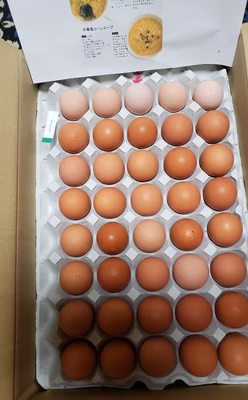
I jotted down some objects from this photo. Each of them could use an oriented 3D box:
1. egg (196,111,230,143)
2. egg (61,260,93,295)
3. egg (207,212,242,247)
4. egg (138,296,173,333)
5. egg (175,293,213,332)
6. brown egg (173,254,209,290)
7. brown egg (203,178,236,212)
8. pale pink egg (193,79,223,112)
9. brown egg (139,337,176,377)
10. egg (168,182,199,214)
[{"bbox_3d":[0.126,-0.103,0.427,0.043,0.056,0.043,-4,78,3],"label":"egg"},{"bbox_3d":[-0.063,0.104,0.403,0.043,0.056,0.043,-4,79,4],"label":"egg"},{"bbox_3d":[0.133,0.040,0.398,0.044,0.056,0.044,-4,78,3],"label":"egg"},{"bbox_3d":[0.040,0.145,0.383,0.044,0.057,0.044,-4,78,3],"label":"egg"},{"bbox_3d":[0.088,0.142,0.381,0.044,0.057,0.044,-4,78,3],"label":"egg"},{"bbox_3d":[0.087,0.094,0.393,0.044,0.057,0.044,-4,79,4],"label":"brown egg"},{"bbox_3d":[0.131,-0.008,0.409,0.043,0.056,0.043,-4,79,4],"label":"brown egg"},{"bbox_3d":[0.122,-0.151,0.437,0.041,0.053,0.041,-4,79,4],"label":"pale pink egg"},{"bbox_3d":[0.042,0.195,0.376,0.045,0.056,0.045,-4,79,3],"label":"brown egg"},{"bbox_3d":[0.081,-0.002,0.410,0.043,0.056,0.043,-4,78,3],"label":"egg"}]

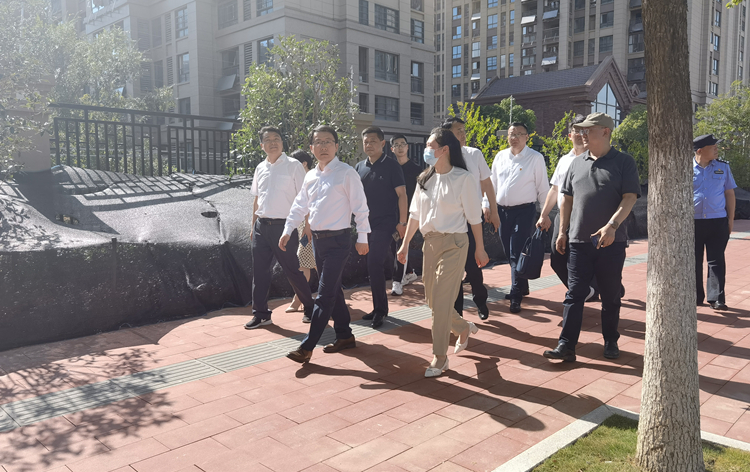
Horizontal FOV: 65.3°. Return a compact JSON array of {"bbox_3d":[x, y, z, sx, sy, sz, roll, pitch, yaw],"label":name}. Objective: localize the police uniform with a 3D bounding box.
[{"bbox_3d":[3.393,-0.140,5.949,0.540,1.730,0.370,3,6,32],"label":"police uniform"}]

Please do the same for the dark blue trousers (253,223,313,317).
[{"bbox_3d":[-0.814,0.293,5.200,0.420,0.910,0.550,5,9,40],"label":"dark blue trousers"}]

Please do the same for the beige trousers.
[{"bbox_3d":[0.516,0.408,4.220,0.350,0.870,0.380,4,7,32],"label":"beige trousers"}]

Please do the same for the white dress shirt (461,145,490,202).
[{"bbox_3d":[0.749,-0.484,5.120,0.500,0.650,0.320,4,8,30],"label":"white dress shirt"}]

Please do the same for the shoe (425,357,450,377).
[{"bbox_3d":[0.406,0.870,3.852,0.085,0.100,0.240,5,7,41],"label":"shoe"}]

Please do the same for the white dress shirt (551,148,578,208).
[{"bbox_3d":[1.868,-0.519,5.420,0.480,0.620,0.330,5,7,35],"label":"white dress shirt"}]

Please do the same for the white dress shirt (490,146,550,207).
[{"bbox_3d":[1.399,-0.570,5.700,0.540,0.610,0.340,4,7,32],"label":"white dress shirt"}]

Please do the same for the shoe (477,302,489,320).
[{"bbox_3d":[1.001,0.690,5.420,0.110,0.130,0.280,2,6,12],"label":"shoe"}]

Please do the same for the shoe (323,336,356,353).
[{"bbox_3d":[-0.278,0.846,4.580,0.290,0.115,0.105,-3,7,-29],"label":"shoe"}]

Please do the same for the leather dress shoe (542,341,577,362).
[{"bbox_3d":[1.299,0.806,4.118,0.285,0.120,0.105,13,-3,-32],"label":"leather dress shoe"}]

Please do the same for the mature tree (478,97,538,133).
[{"bbox_3d":[5.750,-3.441,25.000,2.800,4.400,2.700,0,6,0],"label":"mature tree"}]

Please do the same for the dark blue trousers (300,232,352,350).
[{"bbox_3d":[-0.333,0.393,4.284,0.370,0.880,0.540,5,7,43],"label":"dark blue trousers"}]

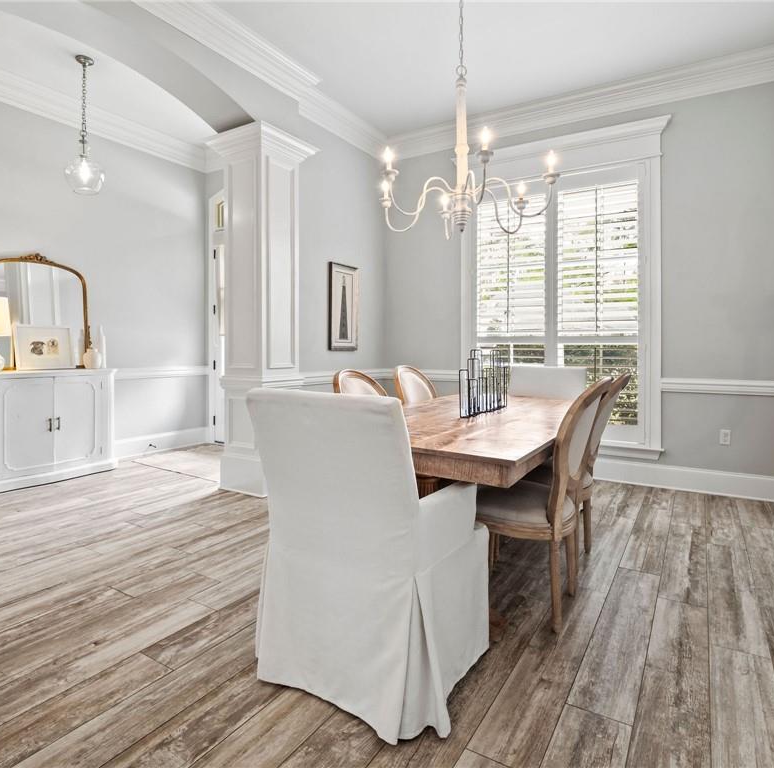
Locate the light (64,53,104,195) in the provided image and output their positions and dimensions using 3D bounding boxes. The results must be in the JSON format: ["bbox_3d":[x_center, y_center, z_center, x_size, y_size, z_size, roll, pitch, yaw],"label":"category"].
[{"bbox_3d":[-2.347,-2.009,3.692,0.270,0.990,0.270,3,5,33],"label":"light"}]

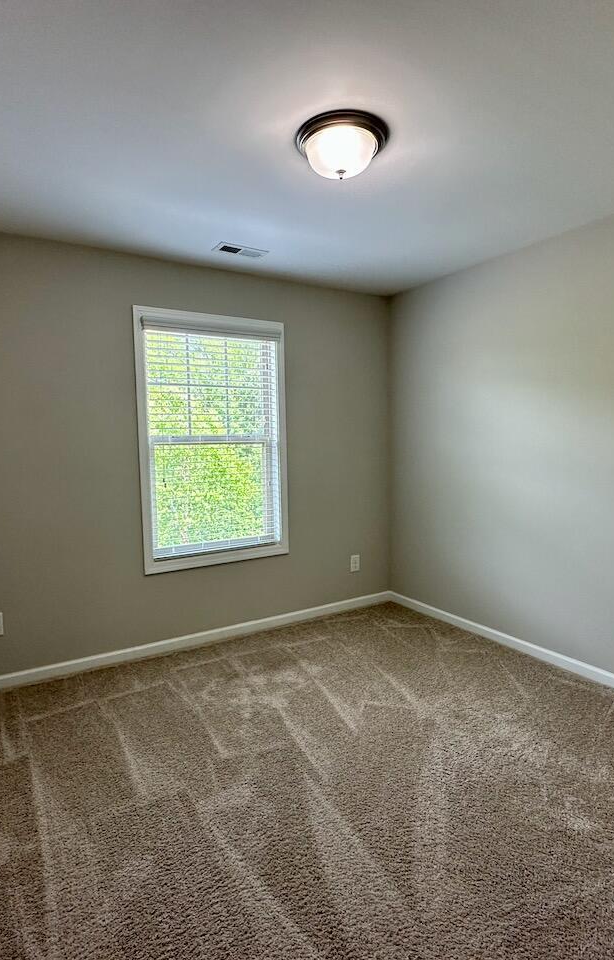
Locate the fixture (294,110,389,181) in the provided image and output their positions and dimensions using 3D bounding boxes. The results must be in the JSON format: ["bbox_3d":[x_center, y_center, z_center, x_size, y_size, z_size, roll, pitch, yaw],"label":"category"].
[{"bbox_3d":[0.129,-1.188,1.906,0.340,0.140,0.340,-1,5,0],"label":"fixture"}]

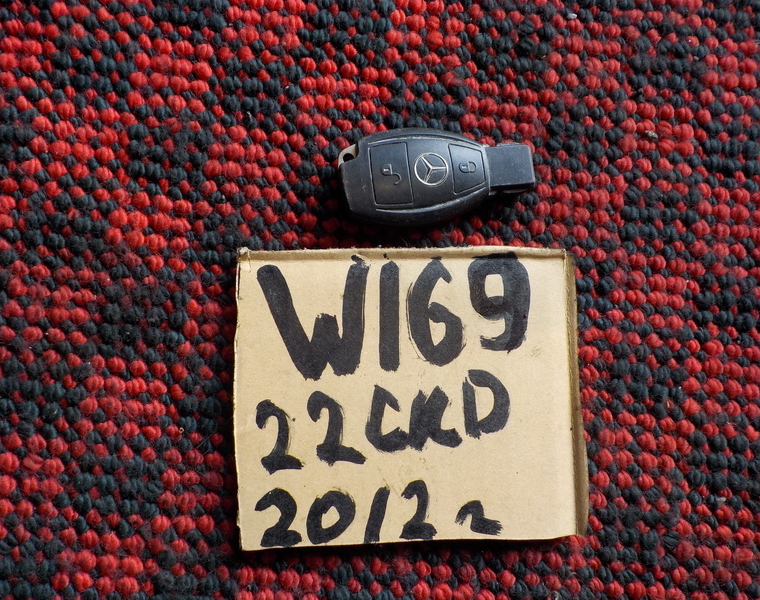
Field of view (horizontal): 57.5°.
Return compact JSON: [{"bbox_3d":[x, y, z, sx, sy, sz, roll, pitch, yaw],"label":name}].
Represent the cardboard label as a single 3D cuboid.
[{"bbox_3d":[0.013,0.035,0.266,0.133,0.008,0.112,0,84,-3],"label":"cardboard label"}]

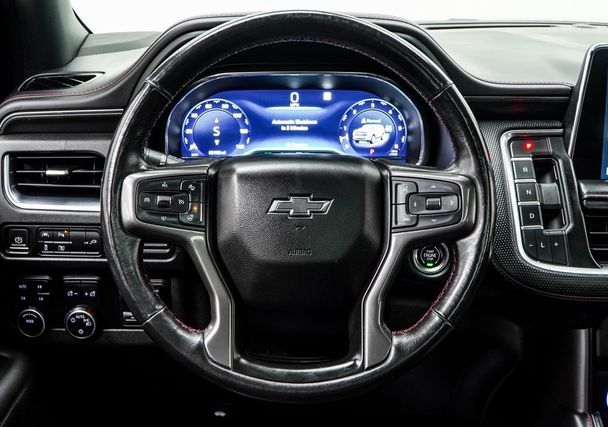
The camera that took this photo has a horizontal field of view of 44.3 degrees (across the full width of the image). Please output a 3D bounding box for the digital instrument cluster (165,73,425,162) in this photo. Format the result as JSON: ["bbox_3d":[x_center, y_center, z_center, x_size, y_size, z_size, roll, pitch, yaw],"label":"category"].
[{"bbox_3d":[-0.011,-0.120,0.960,0.332,0.122,0.040,0,2,0],"label":"digital instrument cluster"}]

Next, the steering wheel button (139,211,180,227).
[{"bbox_3d":[-0.144,0.005,0.746,0.042,0.016,0.009,0,0,0],"label":"steering wheel button"}]

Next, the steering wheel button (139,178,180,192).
[{"bbox_3d":[-0.142,-0.028,0.738,0.042,0.014,0.008,0,0,0],"label":"steering wheel button"}]

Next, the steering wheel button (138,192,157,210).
[{"bbox_3d":[-0.156,-0.012,0.745,0.018,0.018,0.009,0,0,0],"label":"steering wheel button"}]

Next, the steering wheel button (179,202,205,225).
[{"bbox_3d":[-0.110,0.001,0.738,0.024,0.024,0.008,0,0,0],"label":"steering wheel button"}]

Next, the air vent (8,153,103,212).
[{"bbox_3d":[-0.296,-0.038,0.895,0.123,0.070,0.040,0,0,-2],"label":"air vent"}]

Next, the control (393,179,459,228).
[{"bbox_3d":[0.123,-0.009,0.746,0.068,0.051,0.014,0,0,0],"label":"control"}]

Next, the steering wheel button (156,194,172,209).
[{"bbox_3d":[-0.139,-0.012,0.743,0.015,0.013,0.010,0,0,0],"label":"steering wheel button"}]

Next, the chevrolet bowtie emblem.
[{"bbox_3d":[-0.004,-0.007,0.732,0.066,0.024,0.005,0,0,0],"label":"chevrolet bowtie emblem"}]

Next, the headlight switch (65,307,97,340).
[{"bbox_3d":[-0.263,0.130,0.880,0.037,0.037,0.022,0,3,-3],"label":"headlight switch"}]

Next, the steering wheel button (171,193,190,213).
[{"bbox_3d":[-0.123,-0.011,0.745,0.019,0.019,0.009,0,0,0],"label":"steering wheel button"}]

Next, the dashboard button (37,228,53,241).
[{"bbox_3d":[-0.307,0.025,0.885,0.019,0.015,0.010,0,2,-2],"label":"dashboard button"}]

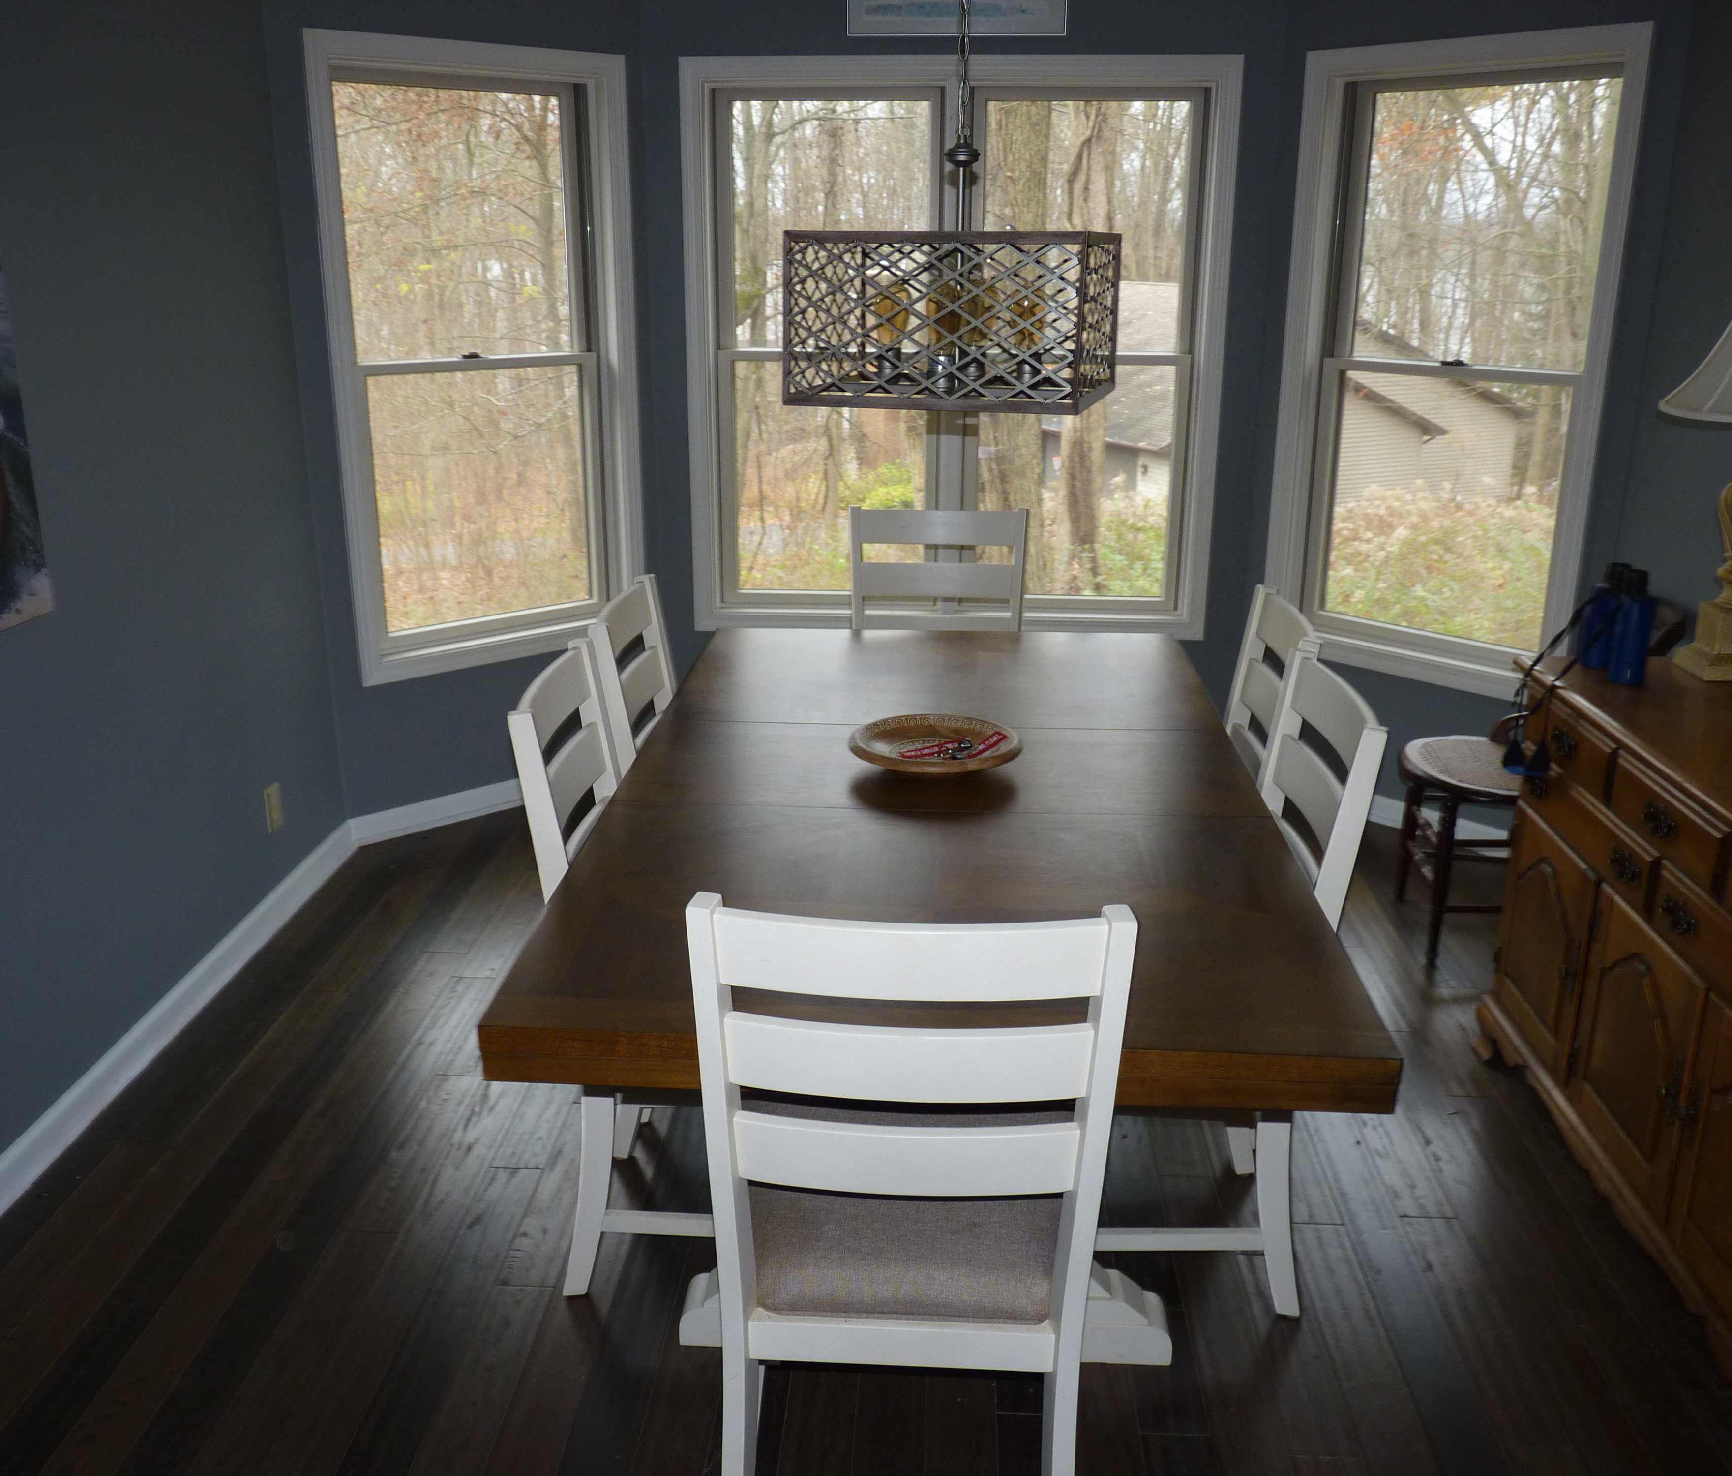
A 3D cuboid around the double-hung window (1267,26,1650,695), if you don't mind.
[{"bbox_3d":[1.553,-0.984,4.171,0.090,1.665,0.930,-15,23,-38],"label":"double-hung window"}]

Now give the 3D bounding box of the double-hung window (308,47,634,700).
[{"bbox_3d":[-1.053,-1.035,4.302,0.917,1.665,0.090,-15,23,-38],"label":"double-hung window"}]

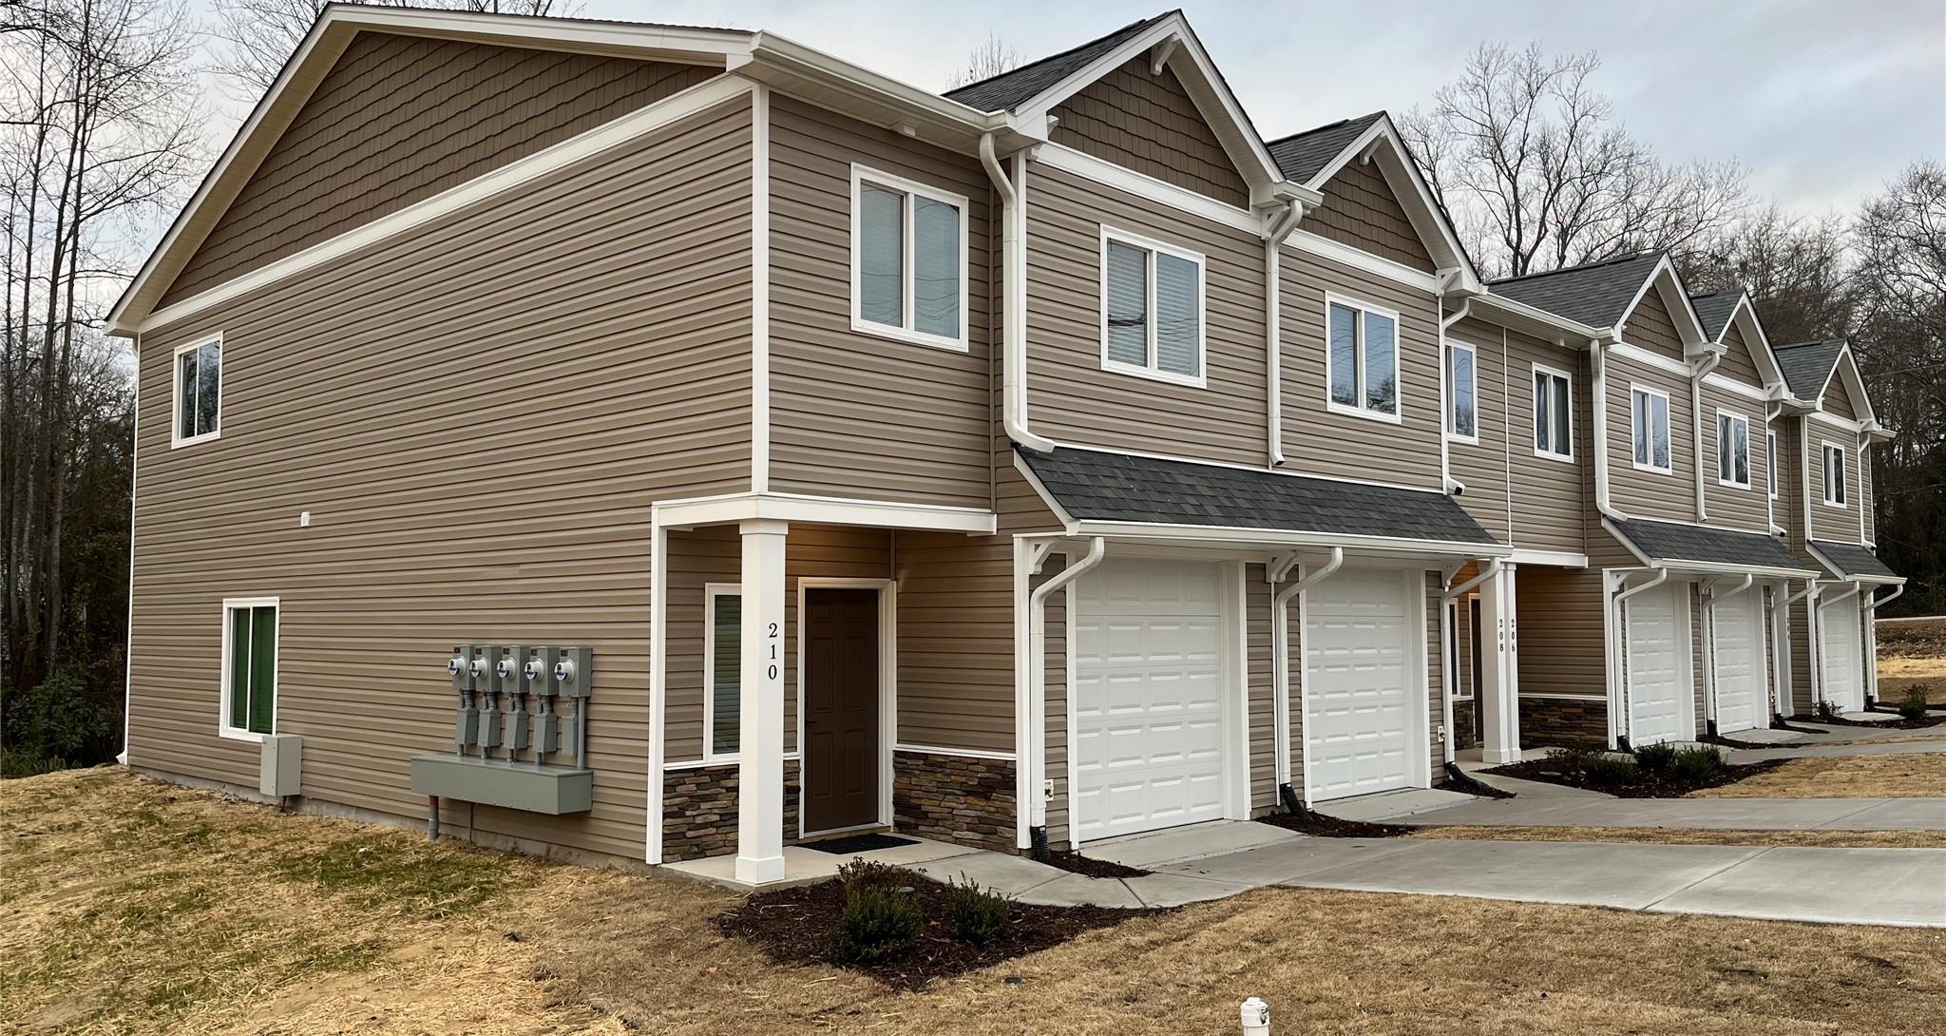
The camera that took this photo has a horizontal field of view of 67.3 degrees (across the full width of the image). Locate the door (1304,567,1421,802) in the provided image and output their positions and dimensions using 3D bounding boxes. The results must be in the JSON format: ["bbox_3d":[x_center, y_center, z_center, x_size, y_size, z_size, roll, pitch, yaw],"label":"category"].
[{"bbox_3d":[4.105,1.751,15.660,0.170,2.450,2.460,-4,-6,44],"label":"door"}]

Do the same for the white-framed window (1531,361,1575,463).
[{"bbox_3d":[7.950,-1.421,19.988,0.100,1.270,1.284,-4,-6,44],"label":"white-framed window"}]

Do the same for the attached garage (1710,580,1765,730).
[{"bbox_3d":[12.670,2.357,24.415,0.170,2.450,2.460,-4,-6,44],"label":"attached garage"}]

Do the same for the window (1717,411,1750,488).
[{"bbox_3d":[12.820,-1.146,24.627,0.100,1.276,1.592,-4,-6,44],"label":"window"}]

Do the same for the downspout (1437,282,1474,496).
[{"bbox_3d":[5.854,-1.499,17.631,0.365,2.371,0.390,-4,-5,43],"label":"downspout"}]

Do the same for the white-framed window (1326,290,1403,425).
[{"bbox_3d":[4.259,-1.712,15.873,0.100,1.272,1.567,-4,-6,44],"label":"white-framed window"}]

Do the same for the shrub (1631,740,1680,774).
[{"bbox_3d":[8.708,3.020,18.661,0.580,0.430,0.580,-4,-5,43],"label":"shrub"}]

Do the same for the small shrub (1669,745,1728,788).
[{"bbox_3d":[8.435,2.873,17.000,0.560,0.460,0.580,-4,-6,44],"label":"small shrub"}]

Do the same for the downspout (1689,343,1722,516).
[{"bbox_3d":[11.625,-1.316,23.068,0.420,2.700,0.120,-4,-6,44],"label":"downspout"}]

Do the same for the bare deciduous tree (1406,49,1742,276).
[{"bbox_3d":[19.372,-4.969,46.578,11.500,20.300,10.500,-2,-4,23],"label":"bare deciduous tree"}]

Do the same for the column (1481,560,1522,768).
[{"bbox_3d":[6.724,1.855,18.673,0.250,2.500,0.560,-4,-6,44],"label":"column"}]

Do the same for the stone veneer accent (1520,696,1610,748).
[{"bbox_3d":[8.306,2.871,20.669,1.300,0.770,0.100,-4,-6,44],"label":"stone veneer accent"}]

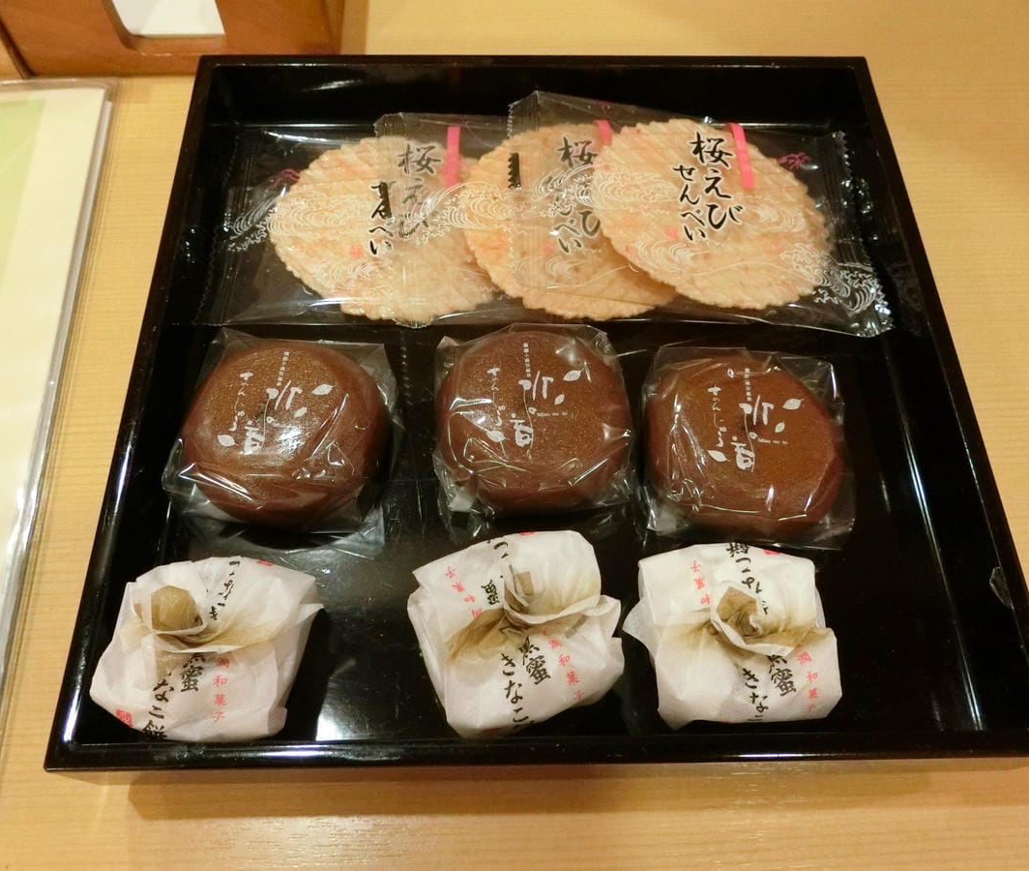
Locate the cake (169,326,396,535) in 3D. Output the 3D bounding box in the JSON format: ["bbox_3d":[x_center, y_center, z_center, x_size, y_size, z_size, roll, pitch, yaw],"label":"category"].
[{"bbox_3d":[-0.072,-0.002,0.264,0.069,0.030,0.071,4,63,1],"label":"cake"}]

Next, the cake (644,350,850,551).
[{"bbox_3d":[0.074,0.000,0.266,0.065,0.029,0.067,3,63,0],"label":"cake"}]

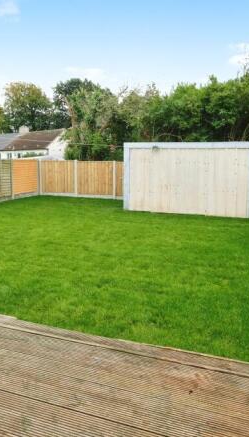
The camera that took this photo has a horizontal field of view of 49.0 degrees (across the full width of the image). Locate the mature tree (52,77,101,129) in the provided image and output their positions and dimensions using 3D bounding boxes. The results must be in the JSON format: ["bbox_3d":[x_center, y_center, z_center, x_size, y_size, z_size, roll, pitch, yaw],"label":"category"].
[{"bbox_3d":[-6.681,-12.806,38.000,7.000,12.200,6.800,-1,8,-10],"label":"mature tree"}]

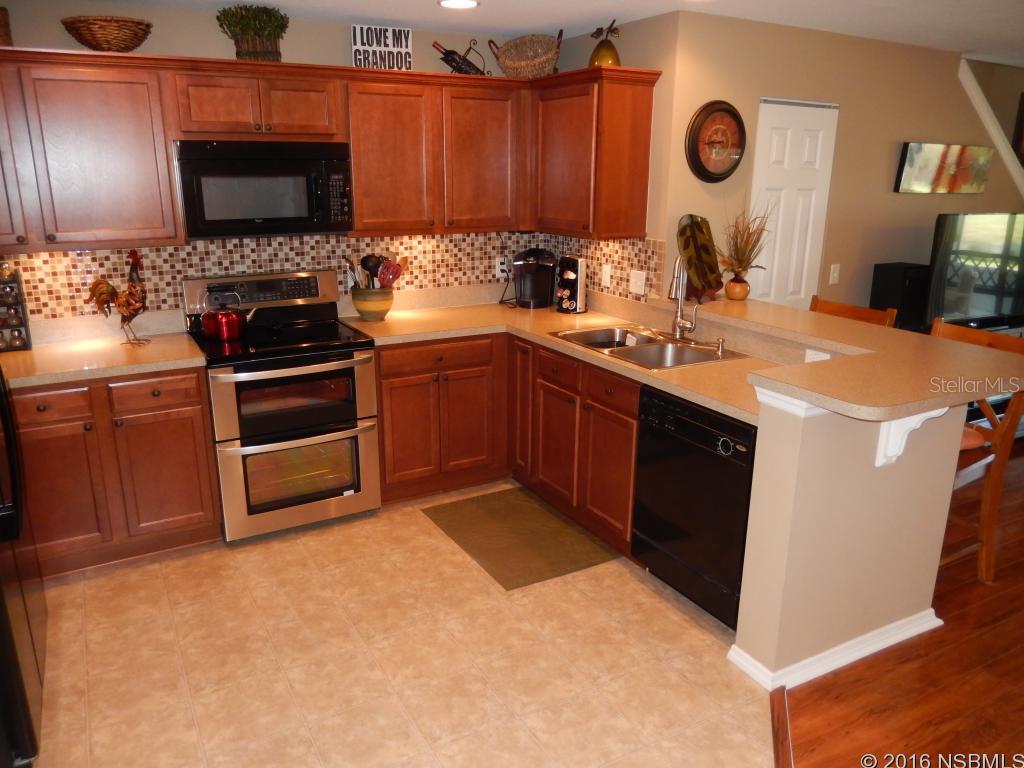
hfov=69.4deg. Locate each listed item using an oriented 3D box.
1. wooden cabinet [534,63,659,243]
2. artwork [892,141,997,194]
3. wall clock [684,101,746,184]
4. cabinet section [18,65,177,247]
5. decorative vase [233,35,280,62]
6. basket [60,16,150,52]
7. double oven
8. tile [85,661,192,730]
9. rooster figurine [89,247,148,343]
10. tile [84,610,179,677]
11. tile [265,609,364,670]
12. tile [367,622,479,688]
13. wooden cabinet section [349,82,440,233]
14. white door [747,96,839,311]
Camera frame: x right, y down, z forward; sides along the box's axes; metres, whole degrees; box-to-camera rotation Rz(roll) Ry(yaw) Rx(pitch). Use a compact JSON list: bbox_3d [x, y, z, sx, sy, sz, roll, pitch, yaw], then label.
[{"bbox_3d":[0.401,-1.204,3.948,0.362,0.794,0.673,-9,18,-29],"label":"wooden cabinet"},{"bbox_3d":[2.827,-1.396,4.806,0.935,0.301,0.040,-9,18,-29],"label":"artwork"},{"bbox_3d":[1.038,-1.224,3.751,0.392,0.392,0.042,-8,18,-28],"label":"wall clock"},{"bbox_3d":[-1.792,-0.988,3.245,0.510,0.710,0.320,-8,18,-27],"label":"cabinet section"},{"bbox_3d":[-1.202,-1.566,3.498,0.205,0.155,0.185,-8,18,-28],"label":"decorative vase"},{"bbox_3d":[-1.738,-1.480,3.202,0.350,0.145,0.330,-8,18,-28],"label":"basket"},{"bbox_3d":[-1.139,0.078,3.738,0.760,1.182,0.693,-9,18,-28],"label":"double oven"},{"bbox_3d":[-1.282,1.046,2.540,0.304,0.010,0.306,-9,18,-29],"label":"tile"},{"bbox_3d":[-1.842,-0.410,3.459,0.291,0.434,0.131,-1,16,-4],"label":"rooster figurine"},{"bbox_3d":[-1.435,0.970,2.803,0.303,0.010,0.303,-8,18,-28],"label":"tile"},{"bbox_3d":[-0.756,0.963,2.828,0.303,0.010,0.303,-8,18,-28],"label":"tile"},{"bbox_3d":[-0.335,0.996,2.707,0.304,0.010,0.304,-9,18,-28],"label":"tile"},{"bbox_3d":[-0.641,-1.158,3.832,0.465,0.710,0.320,-8,18,-27],"label":"wooden cabinet section"},{"bbox_3d":[1.583,-0.541,4.359,0.633,2.050,0.040,-9,18,-29],"label":"white door"}]

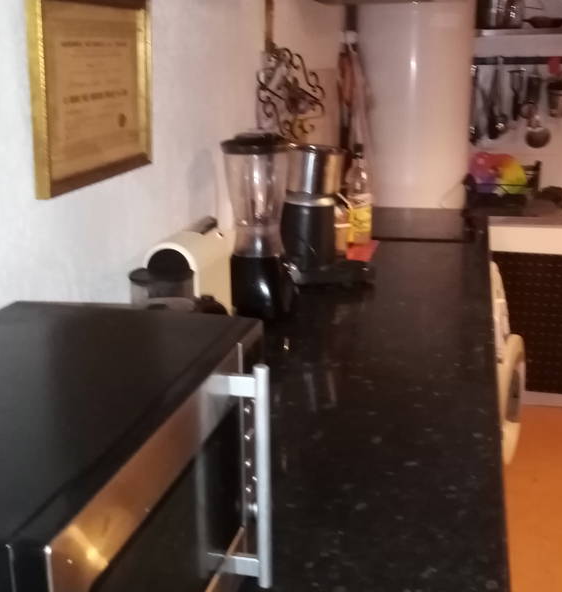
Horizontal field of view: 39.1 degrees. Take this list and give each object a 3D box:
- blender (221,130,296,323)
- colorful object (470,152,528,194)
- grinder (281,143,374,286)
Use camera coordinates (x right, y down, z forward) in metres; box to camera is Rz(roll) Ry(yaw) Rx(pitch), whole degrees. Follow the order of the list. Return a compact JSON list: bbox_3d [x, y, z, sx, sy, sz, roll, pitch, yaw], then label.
[{"bbox_3d":[-0.056,-0.172,1.878,0.160,0.420,0.160,0,16,0],"label":"blender"},{"bbox_3d":[0.925,-0.514,3.366,0.240,0.195,0.100,3,16,13],"label":"colorful object"},{"bbox_3d":[0.128,-0.234,2.200,0.230,0.360,0.180,5,17,18],"label":"grinder"}]

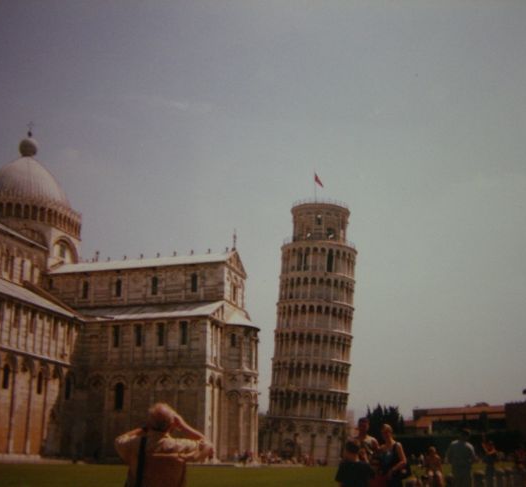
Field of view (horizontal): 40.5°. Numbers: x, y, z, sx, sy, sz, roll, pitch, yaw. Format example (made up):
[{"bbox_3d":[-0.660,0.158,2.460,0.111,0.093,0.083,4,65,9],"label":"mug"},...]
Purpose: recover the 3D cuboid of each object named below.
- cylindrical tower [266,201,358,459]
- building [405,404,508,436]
[{"bbox_3d":[10.860,17.624,151.812,16.500,56.000,16.500,5,-15,1],"label":"cylindrical tower"},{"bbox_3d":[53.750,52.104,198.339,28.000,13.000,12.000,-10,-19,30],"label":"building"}]

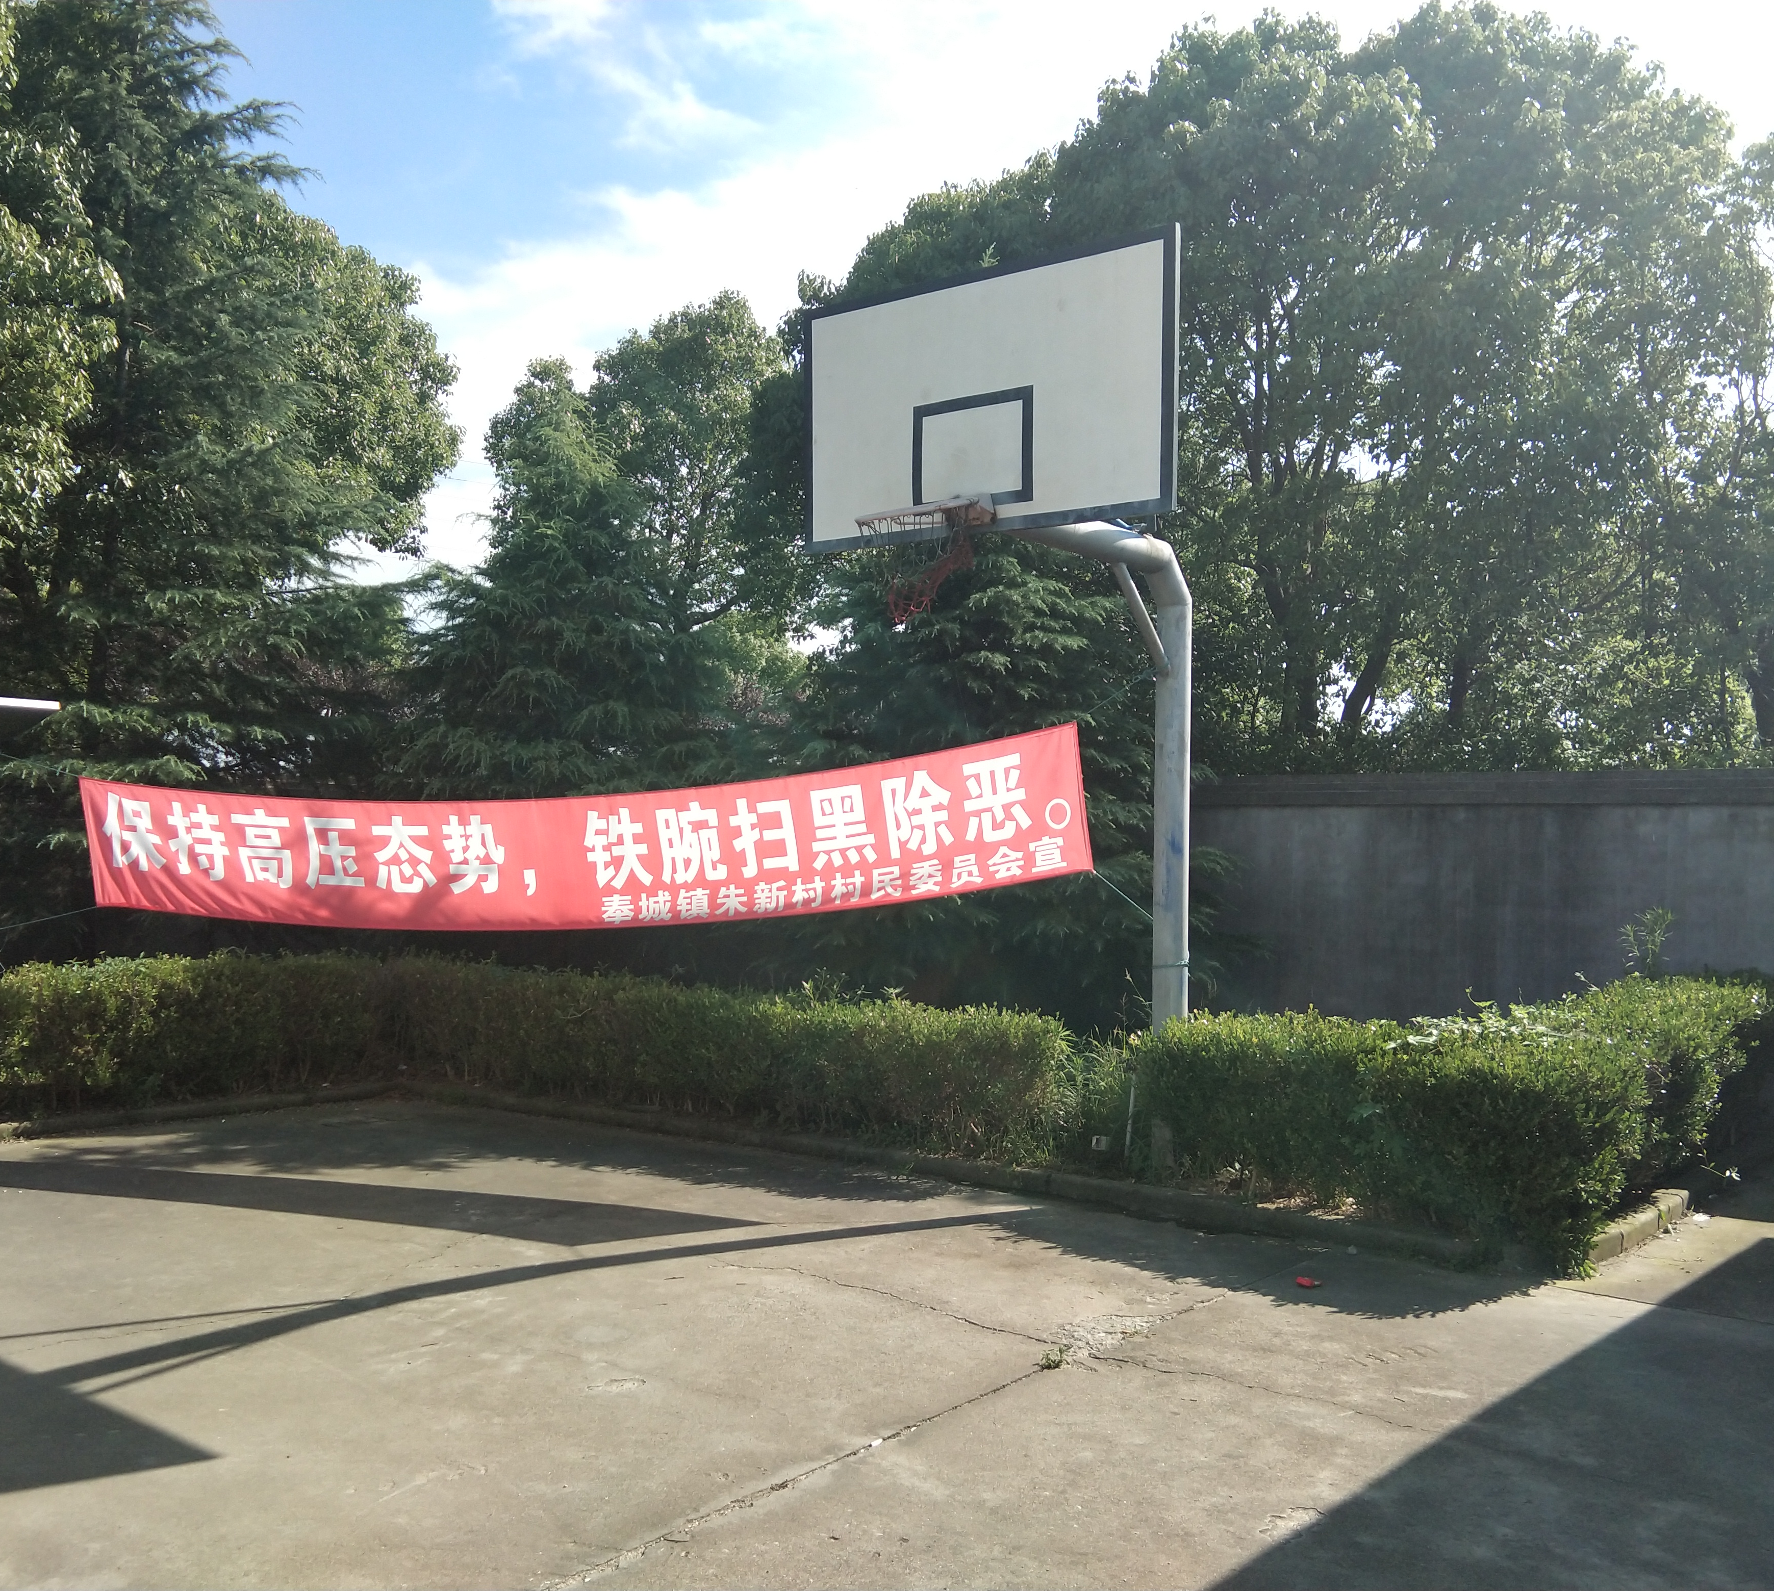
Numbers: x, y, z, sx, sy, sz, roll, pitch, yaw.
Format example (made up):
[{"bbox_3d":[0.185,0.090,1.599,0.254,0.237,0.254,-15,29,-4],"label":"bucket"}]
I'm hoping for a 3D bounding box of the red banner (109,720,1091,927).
[{"bbox_3d":[-1.610,0.163,9.200,5.200,0.960,0.080,1,-2,13],"label":"red banner"}]

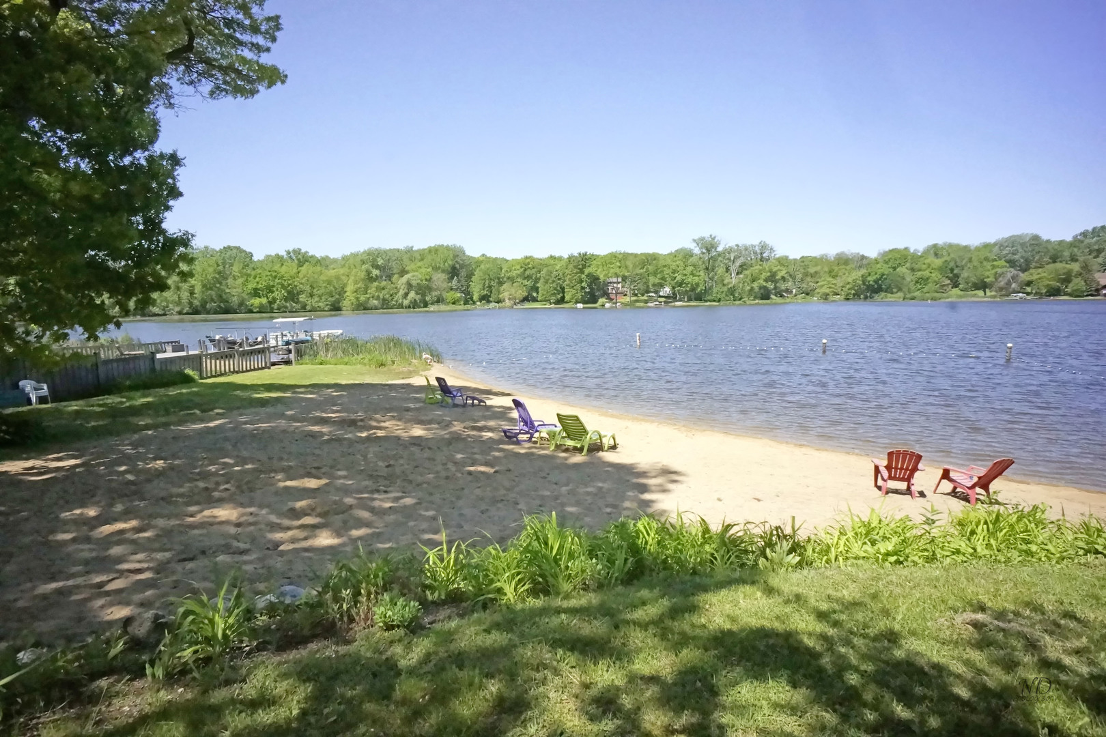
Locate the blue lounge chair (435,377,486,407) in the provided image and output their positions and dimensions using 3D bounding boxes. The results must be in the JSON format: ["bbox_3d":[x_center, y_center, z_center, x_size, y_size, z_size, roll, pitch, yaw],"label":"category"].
[{"bbox_3d":[-2.870,0.758,23.100,1.480,0.930,0.620,-3,6,-28],"label":"blue lounge chair"}]

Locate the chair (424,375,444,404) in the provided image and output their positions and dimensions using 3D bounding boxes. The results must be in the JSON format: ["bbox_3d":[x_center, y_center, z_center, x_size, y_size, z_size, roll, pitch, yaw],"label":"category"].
[{"bbox_3d":[-3.739,0.709,23.900,0.850,0.930,0.630,-2,6,-18],"label":"chair"}]

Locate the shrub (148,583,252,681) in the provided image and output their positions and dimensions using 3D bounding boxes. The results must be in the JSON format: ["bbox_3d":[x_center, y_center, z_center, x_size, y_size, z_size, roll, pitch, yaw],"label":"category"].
[{"bbox_3d":[-2.144,1.567,4.500,0.580,0.480,0.520,0,6,0],"label":"shrub"}]

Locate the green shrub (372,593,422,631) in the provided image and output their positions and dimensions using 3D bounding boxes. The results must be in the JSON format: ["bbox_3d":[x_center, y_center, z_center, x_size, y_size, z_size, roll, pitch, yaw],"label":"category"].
[{"bbox_3d":[-1.058,1.641,5.000,0.320,0.220,0.300,0,6,0],"label":"green shrub"}]

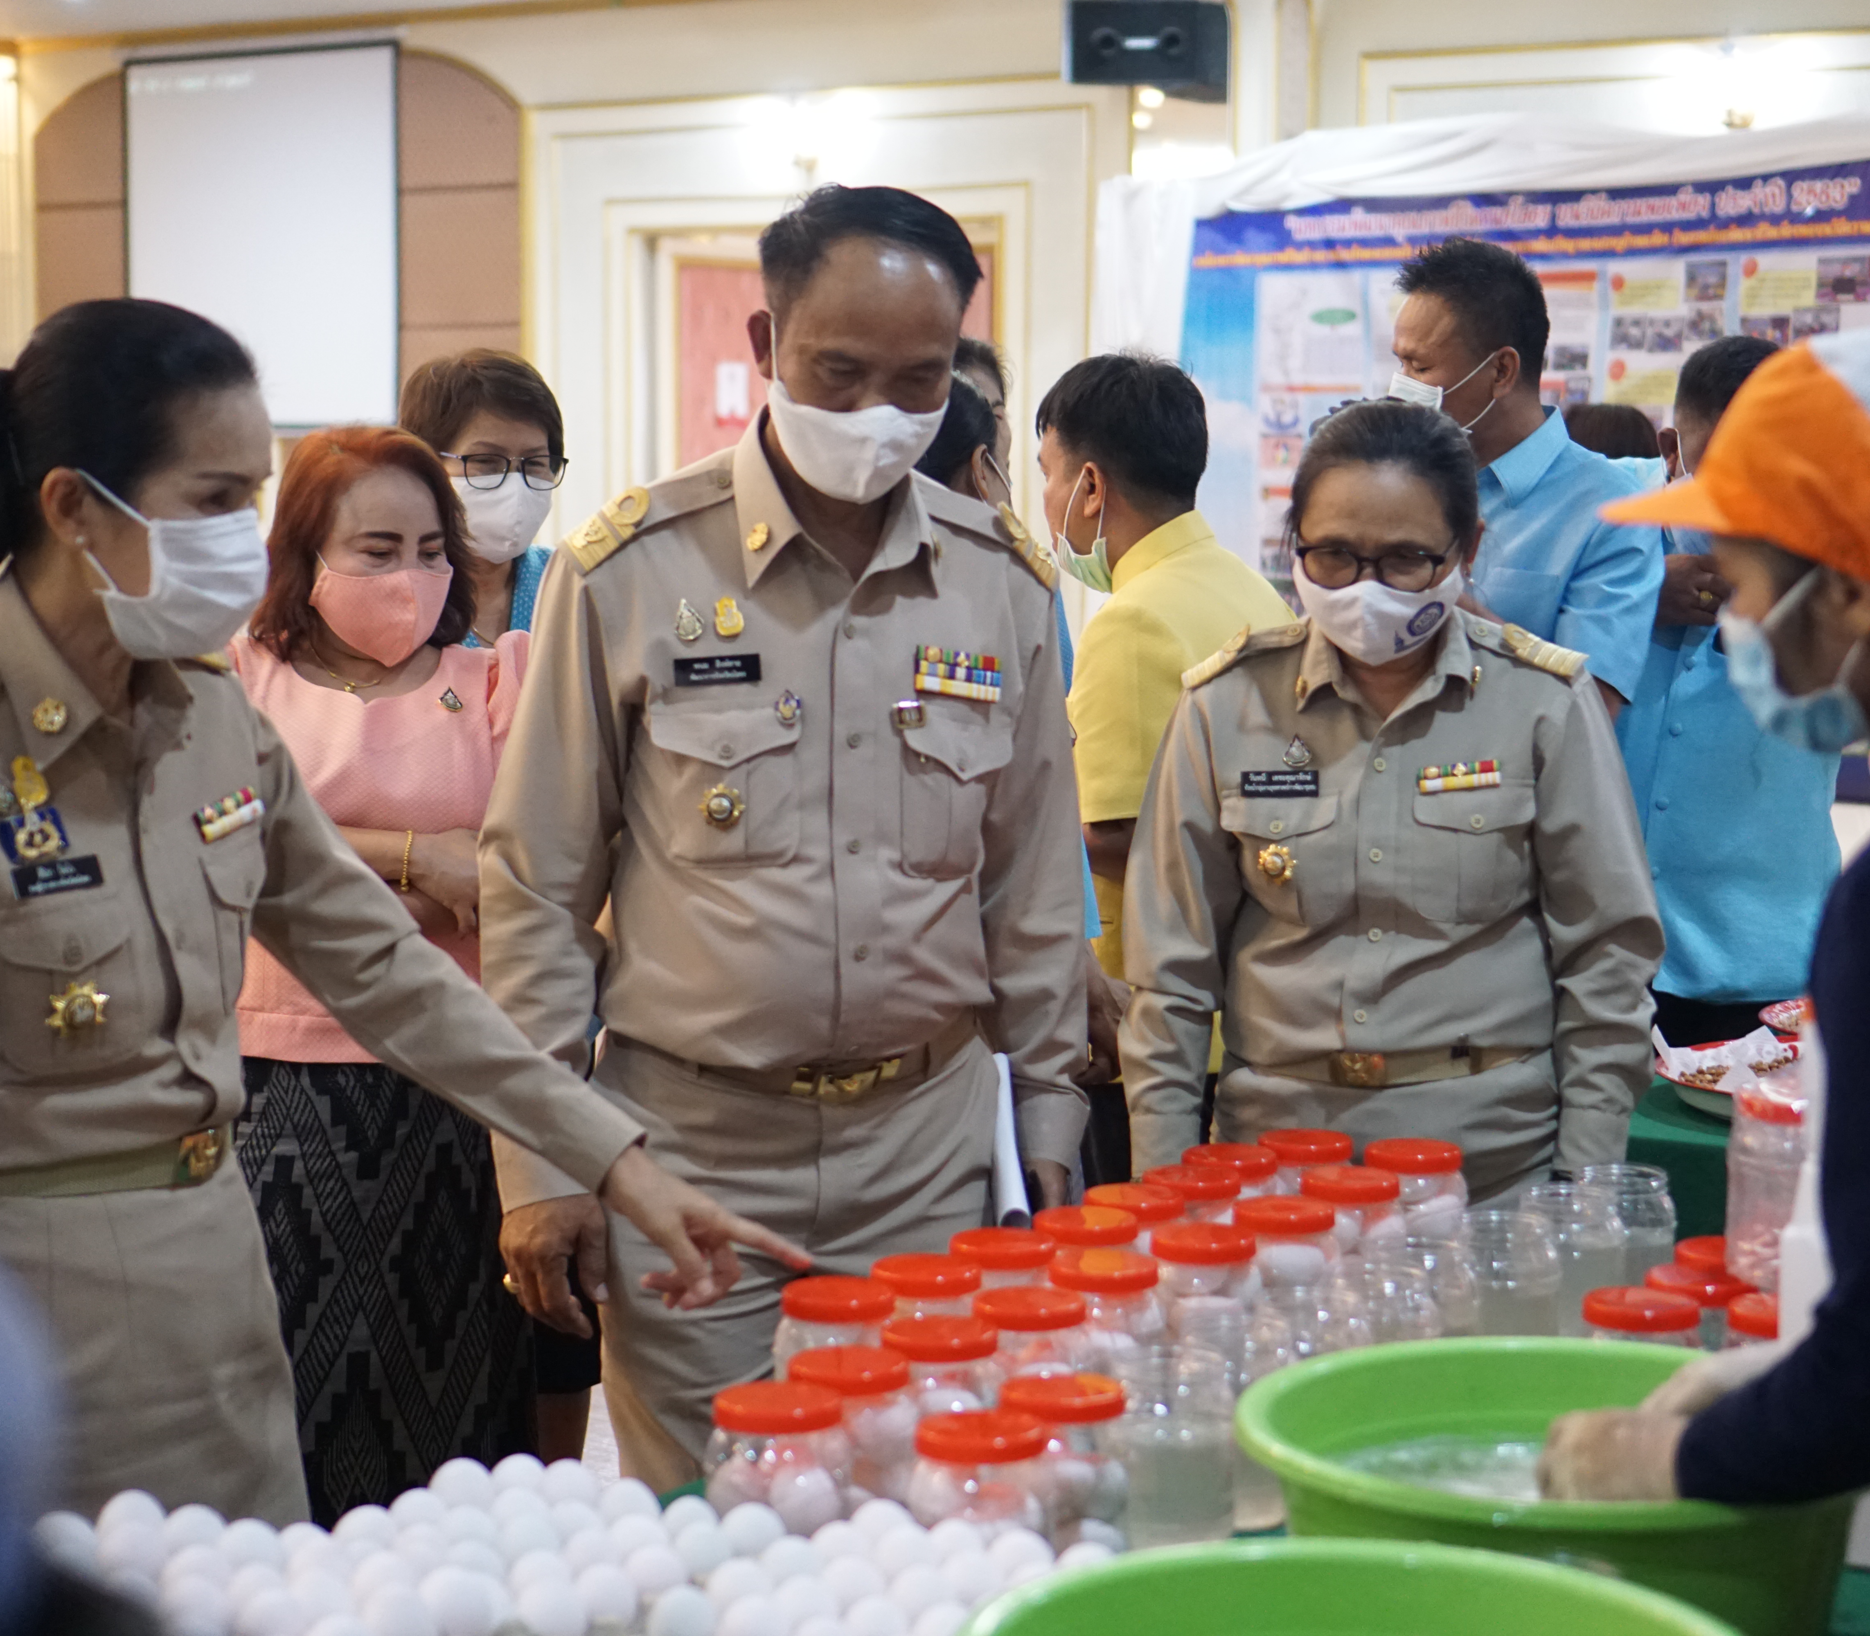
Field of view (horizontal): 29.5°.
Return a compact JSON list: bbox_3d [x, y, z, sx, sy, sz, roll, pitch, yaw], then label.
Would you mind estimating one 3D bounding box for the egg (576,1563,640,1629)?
[{"bbox_3d":[-0.217,0.519,2.350,0.044,0.056,0.044,1,7,0],"label":"egg"}]

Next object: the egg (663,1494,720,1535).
[{"bbox_3d":[-0.167,0.491,2.421,0.043,0.056,0.043,0,7,0],"label":"egg"}]

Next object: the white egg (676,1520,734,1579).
[{"bbox_3d":[-0.155,0.498,2.364,0.043,0.056,0.043,0,7,0],"label":"white egg"}]

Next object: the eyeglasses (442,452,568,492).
[{"bbox_3d":[-0.521,-0.417,4.191,0.140,0.043,0.142,-3,14,-28],"label":"eyeglasses"}]

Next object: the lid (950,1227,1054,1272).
[{"bbox_3d":[0.056,0.359,2.947,0.088,0.015,0.088,0,6,0],"label":"lid"}]

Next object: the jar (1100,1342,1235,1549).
[{"bbox_3d":[0.169,0.459,2.591,0.100,0.132,0.100,0,6,0],"label":"jar"}]

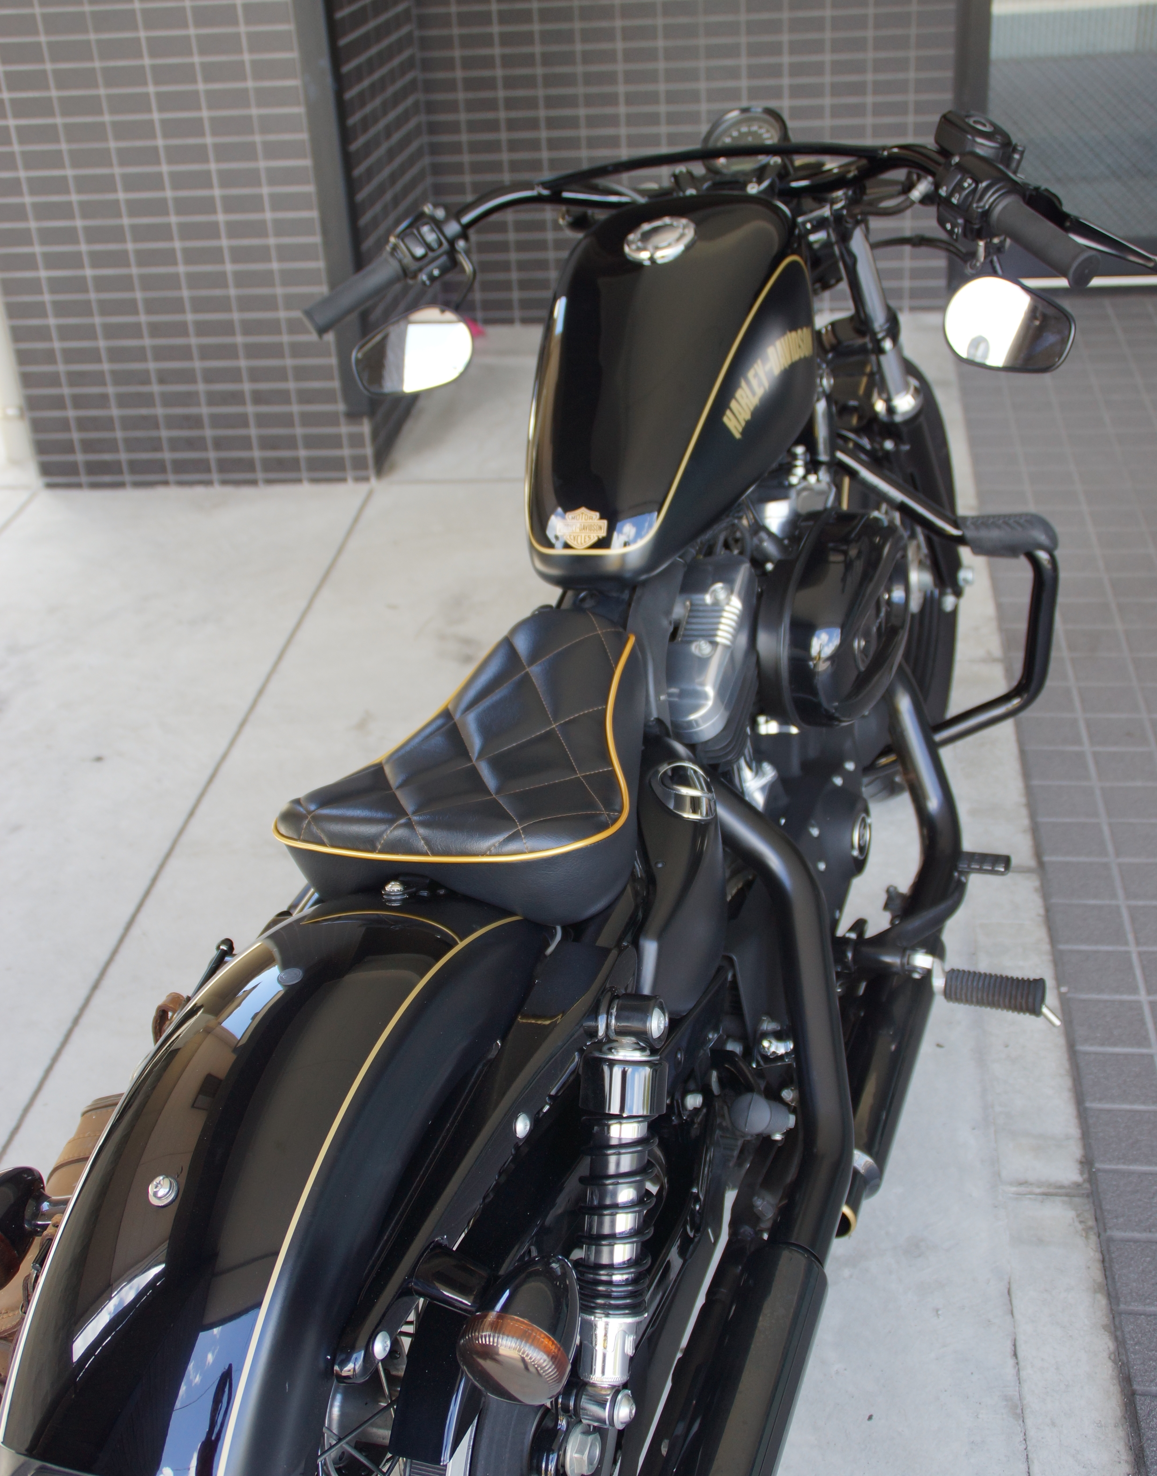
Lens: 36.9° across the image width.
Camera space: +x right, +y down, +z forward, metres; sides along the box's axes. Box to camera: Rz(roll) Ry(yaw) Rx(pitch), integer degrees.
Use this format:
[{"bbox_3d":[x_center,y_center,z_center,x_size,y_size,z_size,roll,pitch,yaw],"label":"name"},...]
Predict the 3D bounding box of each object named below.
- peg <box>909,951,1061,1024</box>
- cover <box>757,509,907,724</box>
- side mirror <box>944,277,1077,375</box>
[{"bbox_3d":[0.393,0.244,1.689,0.140,0.060,0.045,2,30,24],"label":"peg"},{"bbox_3d":[0.259,-0.118,1.671,0.095,0.190,0.240,2,30,24],"label":"cover"},{"bbox_3d":[0.396,-0.383,1.602,0.130,0.088,0.032,16,27,29],"label":"side mirror"}]

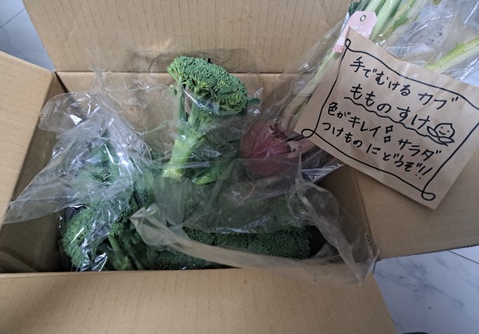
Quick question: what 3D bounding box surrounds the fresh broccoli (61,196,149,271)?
[{"bbox_3d":[-0.155,0.085,0.400,0.105,0.120,0.105,-37,22,0],"label":"fresh broccoli"}]

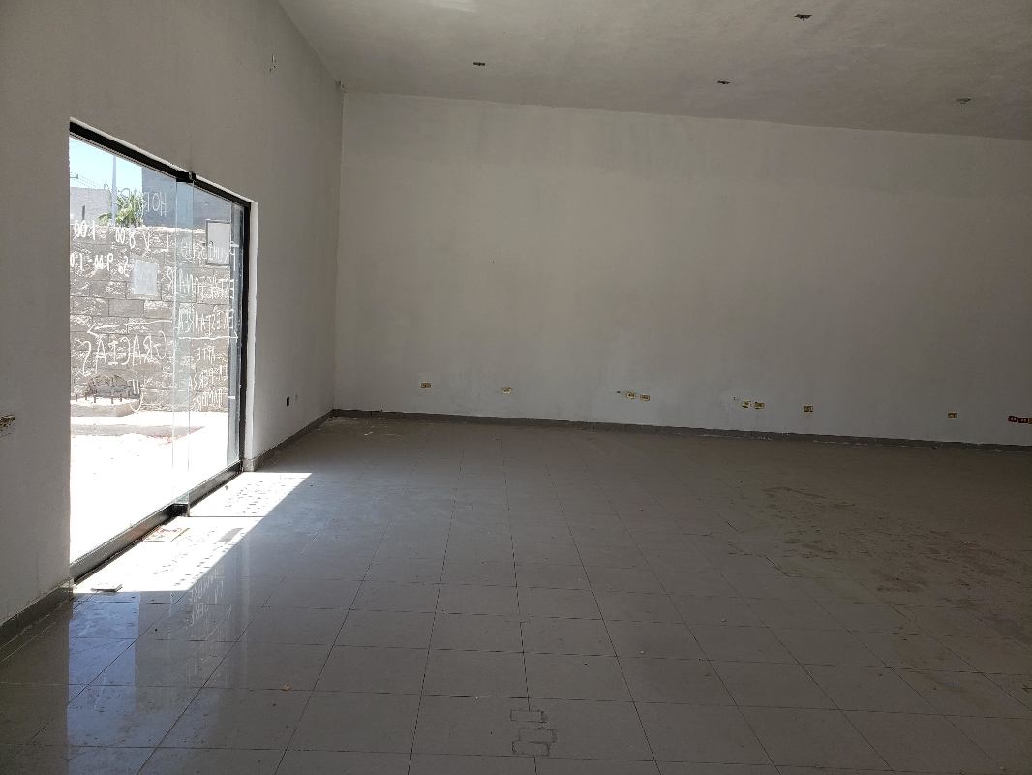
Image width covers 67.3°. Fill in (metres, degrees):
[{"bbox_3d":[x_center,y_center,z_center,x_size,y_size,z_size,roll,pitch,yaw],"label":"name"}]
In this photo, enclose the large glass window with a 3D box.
[{"bbox_3d":[-2.356,-0.298,5.364,0.080,2.323,3.067,3,6,-2],"label":"large glass window"}]

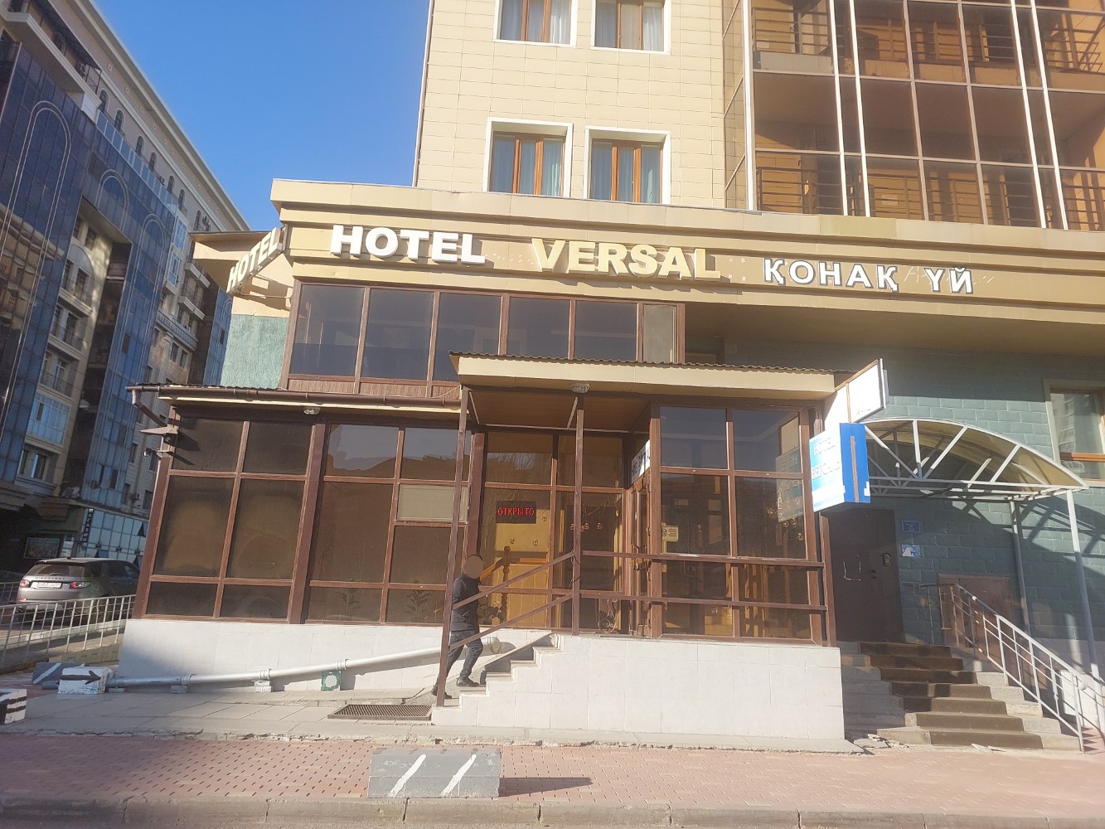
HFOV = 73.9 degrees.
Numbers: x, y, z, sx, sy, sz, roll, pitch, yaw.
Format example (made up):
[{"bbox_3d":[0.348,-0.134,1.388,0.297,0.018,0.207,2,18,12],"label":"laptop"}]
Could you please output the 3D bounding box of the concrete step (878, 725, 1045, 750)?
[{"bbox_3d":[4.752,3.807,8.651,2.040,0.155,0.310,3,-15,-2],"label":"concrete step"}]

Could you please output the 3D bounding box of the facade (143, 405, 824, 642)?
[{"bbox_3d":[-1.112,1.386,10.056,9.000,3.080,1.500,3,-15,-2],"label":"facade"}]

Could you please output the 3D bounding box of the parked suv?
[{"bbox_3d":[-12.985,5.019,20.837,1.950,1.720,4.550,3,-15,-4],"label":"parked suv"}]

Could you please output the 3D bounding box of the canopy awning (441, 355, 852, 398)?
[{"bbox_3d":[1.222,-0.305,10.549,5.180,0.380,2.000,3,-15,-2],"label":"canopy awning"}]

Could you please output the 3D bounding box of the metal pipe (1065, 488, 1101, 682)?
[{"bbox_3d":[7.630,2.566,10.450,0.090,2.970,0.090,3,-15,-2],"label":"metal pipe"}]

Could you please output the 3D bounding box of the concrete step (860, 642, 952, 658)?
[{"bbox_3d":[5.461,3.698,11.533,1.450,0.165,0.340,3,-15,-2],"label":"concrete step"}]

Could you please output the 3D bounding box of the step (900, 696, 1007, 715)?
[{"bbox_3d":[5.017,3.678,9.307,1.420,0.155,0.310,3,-15,-2],"label":"step"}]

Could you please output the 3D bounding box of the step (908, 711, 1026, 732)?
[{"bbox_3d":[5.449,4.109,9.842,1.570,0.165,0.300,3,-15,-2],"label":"step"}]

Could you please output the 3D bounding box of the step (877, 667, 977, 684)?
[{"bbox_3d":[5.485,3.861,10.846,1.440,0.165,0.300,3,-15,-2],"label":"step"}]

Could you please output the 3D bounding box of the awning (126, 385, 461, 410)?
[{"bbox_3d":[-3.628,-0.205,10.786,4.800,0.320,0.720,3,-15,-3],"label":"awning"}]

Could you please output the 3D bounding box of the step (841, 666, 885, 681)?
[{"bbox_3d":[4.054,3.486,9.922,0.720,0.155,0.310,3,-15,-2],"label":"step"}]

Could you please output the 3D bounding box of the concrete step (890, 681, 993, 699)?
[{"bbox_3d":[5.009,3.607,9.631,1.420,0.155,0.310,3,-15,-2],"label":"concrete step"}]

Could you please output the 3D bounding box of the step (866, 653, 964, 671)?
[{"bbox_3d":[5.471,3.777,11.180,1.450,0.166,0.300,3,-15,-2],"label":"step"}]

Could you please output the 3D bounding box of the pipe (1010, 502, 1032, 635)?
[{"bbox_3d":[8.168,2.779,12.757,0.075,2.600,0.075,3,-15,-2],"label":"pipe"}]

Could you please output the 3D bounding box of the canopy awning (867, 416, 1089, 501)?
[{"bbox_3d":[6.553,0.791,12.526,4.200,1.090,1.400,3,-15,-2],"label":"canopy awning"}]

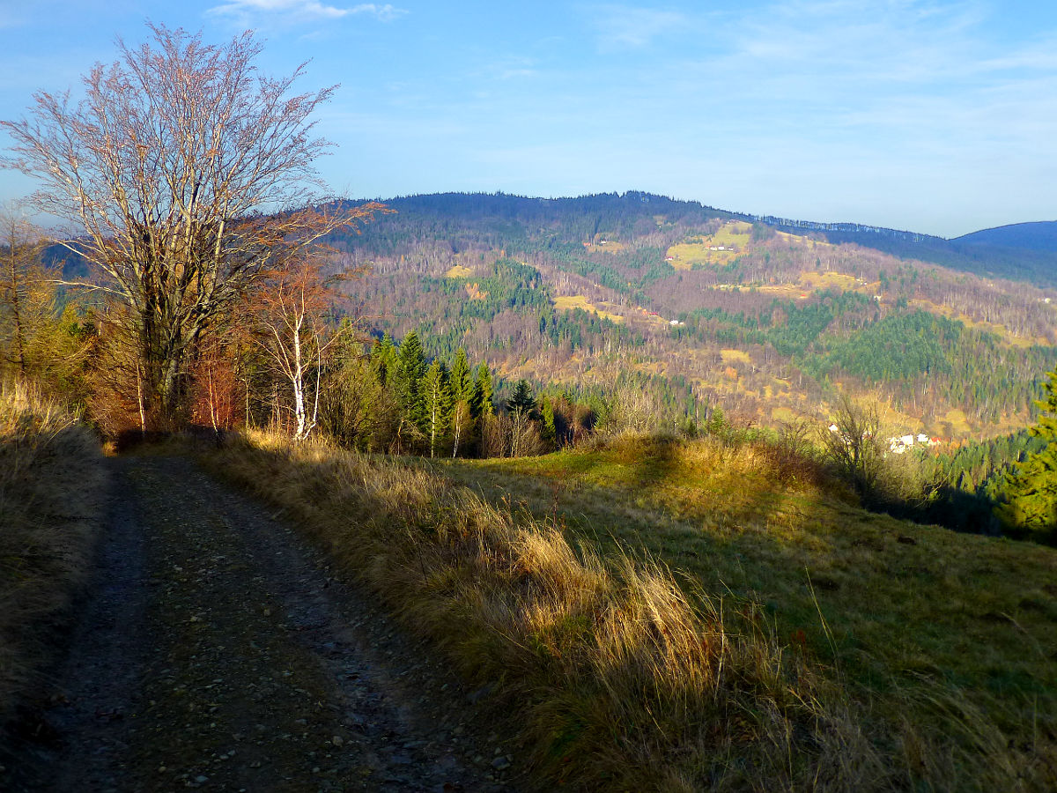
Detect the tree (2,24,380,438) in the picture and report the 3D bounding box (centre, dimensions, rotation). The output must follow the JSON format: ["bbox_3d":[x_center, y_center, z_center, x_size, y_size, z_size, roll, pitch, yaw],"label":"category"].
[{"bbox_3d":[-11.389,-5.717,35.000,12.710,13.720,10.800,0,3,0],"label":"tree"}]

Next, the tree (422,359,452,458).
[{"bbox_3d":[-5.143,0.714,58.000,1.670,5.510,1.670,0,3,0],"label":"tree"}]

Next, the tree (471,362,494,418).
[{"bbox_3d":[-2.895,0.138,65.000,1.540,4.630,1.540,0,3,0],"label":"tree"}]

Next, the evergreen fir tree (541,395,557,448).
[{"bbox_3d":[1.316,1.652,66.000,1.010,3.470,1.010,0,3,0],"label":"evergreen fir tree"}]

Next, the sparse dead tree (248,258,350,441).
[{"bbox_3d":[-6.212,-1.271,28.000,2.760,4.940,2.480,0,3,0],"label":"sparse dead tree"}]

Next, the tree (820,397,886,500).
[{"bbox_3d":[10.943,1.767,35.000,2.140,3.620,1.920,0,3,0],"label":"tree"}]

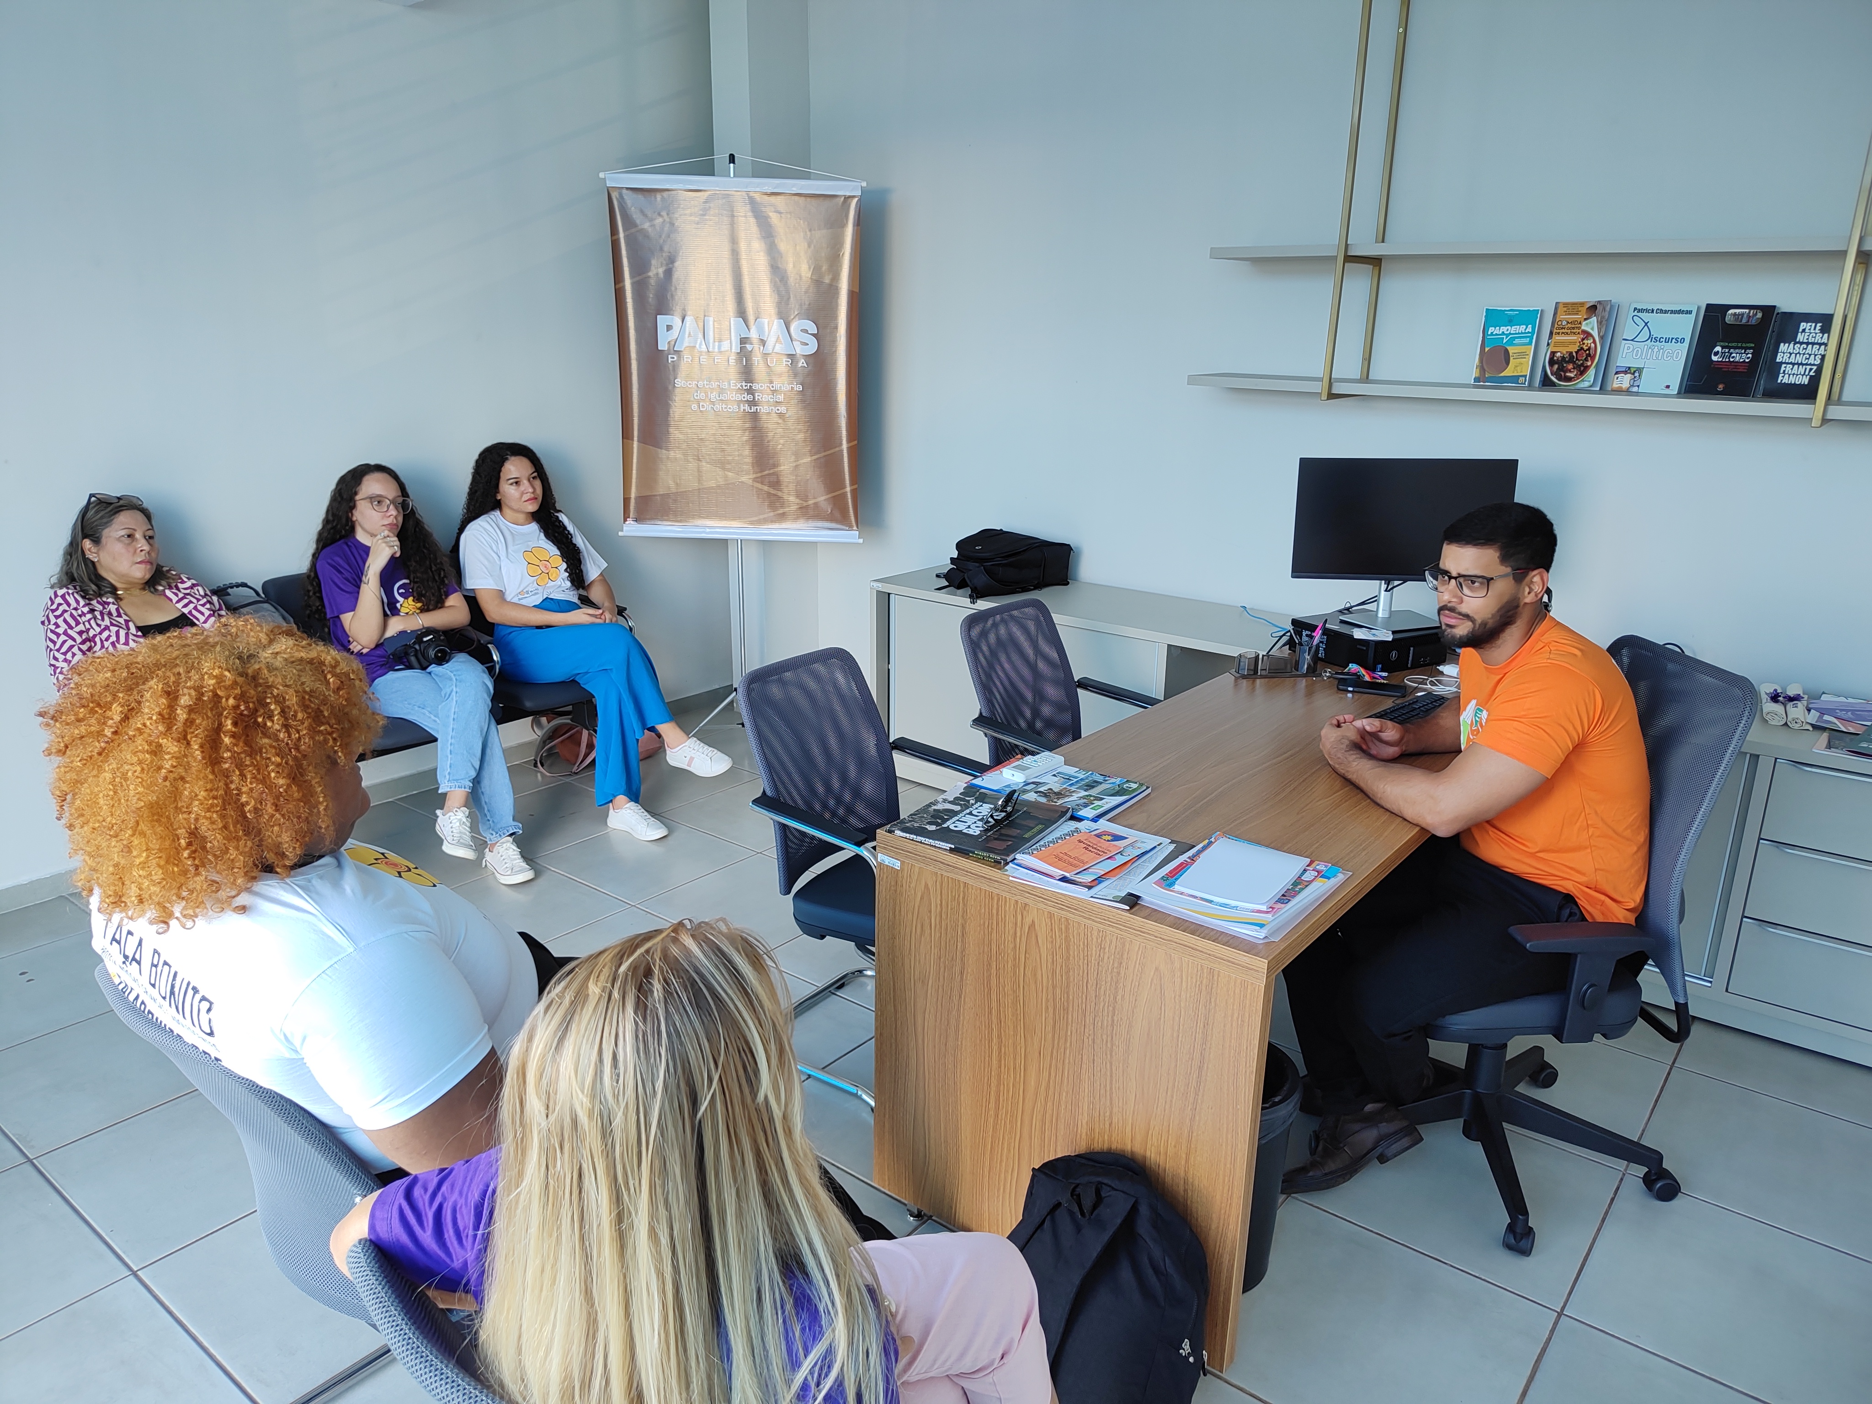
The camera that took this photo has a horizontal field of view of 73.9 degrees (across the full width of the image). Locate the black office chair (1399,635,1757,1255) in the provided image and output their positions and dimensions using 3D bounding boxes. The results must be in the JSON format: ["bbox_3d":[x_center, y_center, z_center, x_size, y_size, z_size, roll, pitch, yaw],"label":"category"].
[{"bbox_3d":[1.178,0.417,2.425,0.652,1.047,0.652,3,17,6],"label":"black office chair"}]

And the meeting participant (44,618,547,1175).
[{"bbox_3d":[-0.582,0.484,1.658,0.642,1.294,0.810,16,22,41],"label":"meeting participant"}]

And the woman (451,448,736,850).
[{"bbox_3d":[-1.125,-0.193,4.003,0.840,1.215,0.573,12,20,32],"label":"woman"}]

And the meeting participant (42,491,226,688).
[{"bbox_3d":[-1.909,0.077,3.141,0.810,1.165,0.563,14,21,36],"label":"meeting participant"}]

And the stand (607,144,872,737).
[{"bbox_3d":[-0.730,-0.894,4.711,0.938,2.163,0.494,0,17,-4],"label":"stand"}]

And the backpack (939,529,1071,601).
[{"bbox_3d":[0.228,-0.509,4.526,0.454,0.188,0.296,-12,21,-37],"label":"backpack"}]

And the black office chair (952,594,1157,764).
[{"bbox_3d":[0.359,0.225,3.273,0.553,0.894,0.593,-12,21,-37],"label":"black office chair"}]

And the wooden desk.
[{"bbox_3d":[0.803,0.441,2.858,0.748,0.738,2.000,14,21,36],"label":"wooden desk"}]

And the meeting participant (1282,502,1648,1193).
[{"bbox_3d":[1.030,0.282,2.418,0.672,1.304,0.543,6,17,15],"label":"meeting participant"}]

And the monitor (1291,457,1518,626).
[{"bbox_3d":[1.242,-0.428,3.340,0.543,0.454,0.188,3,17,5],"label":"monitor"}]

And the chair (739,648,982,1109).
[{"bbox_3d":[-0.071,0.366,2.777,0.593,0.894,0.553,16,22,41],"label":"chair"}]

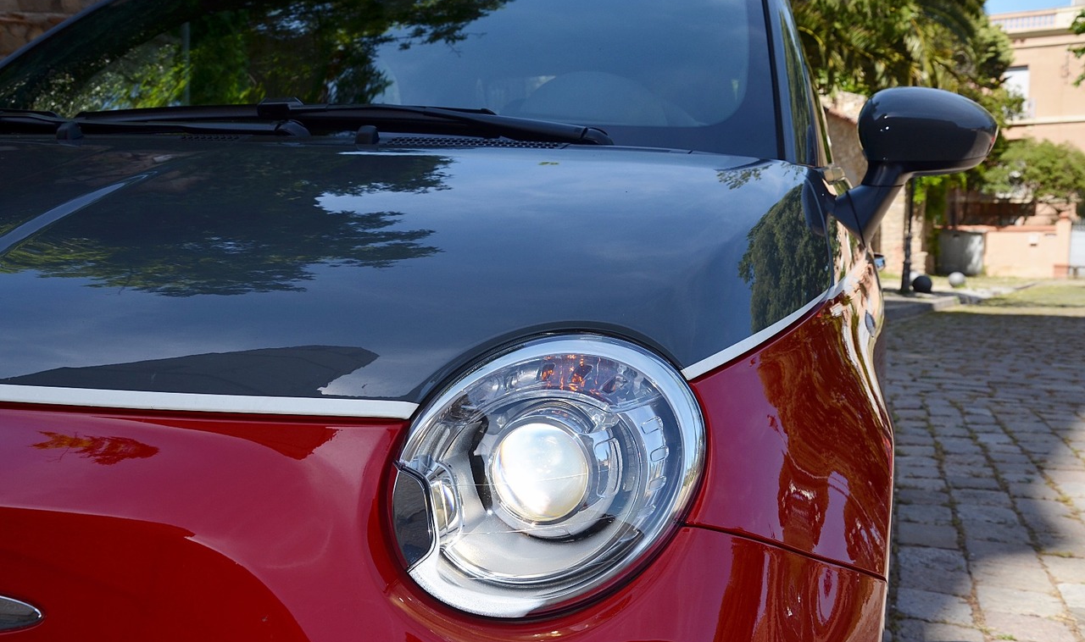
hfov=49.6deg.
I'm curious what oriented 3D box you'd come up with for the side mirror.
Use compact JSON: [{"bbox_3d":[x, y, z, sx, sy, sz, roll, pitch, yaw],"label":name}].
[{"bbox_3d":[0.606,-0.257,1.900,0.242,0.236,0.165,1,4,16],"label":"side mirror"}]

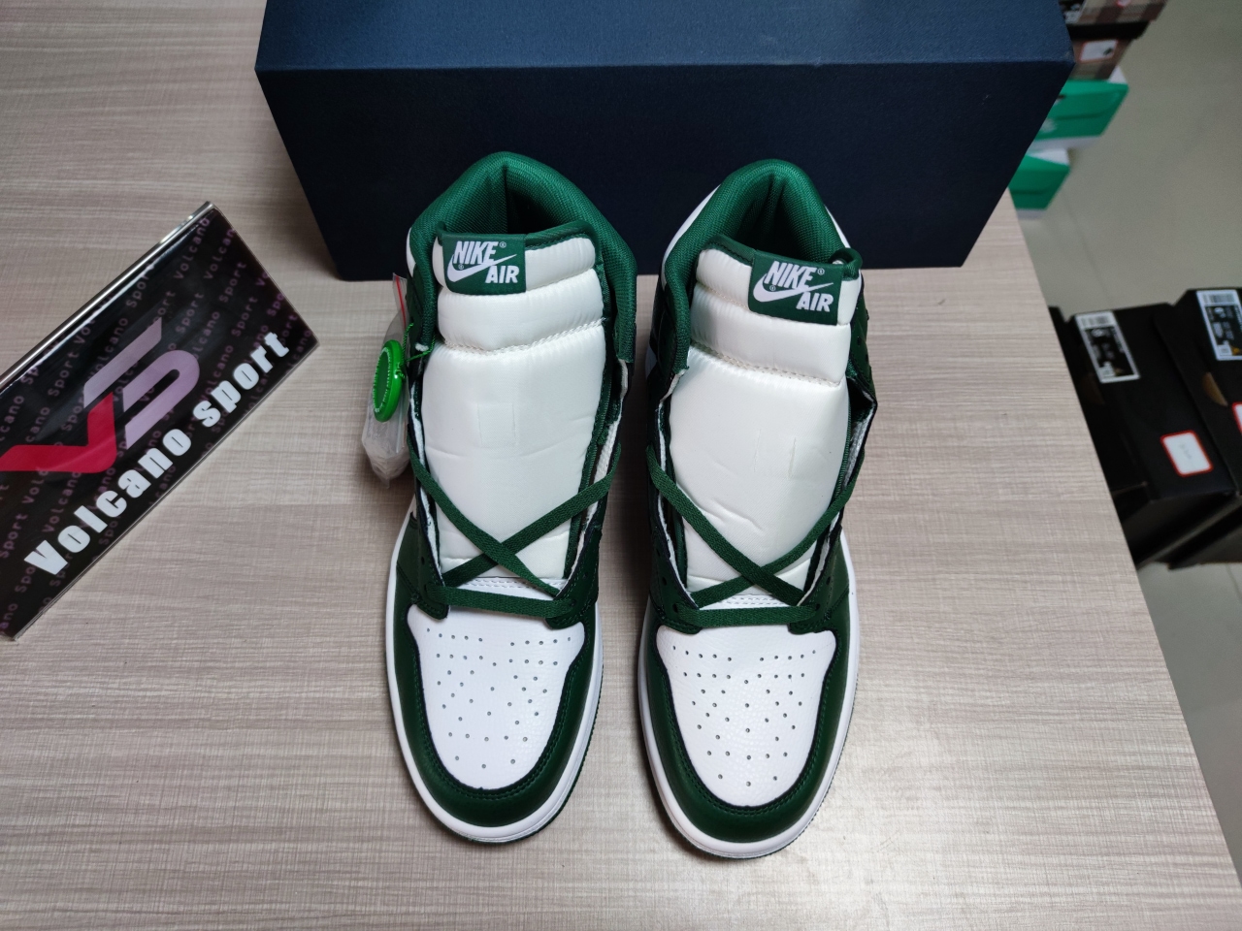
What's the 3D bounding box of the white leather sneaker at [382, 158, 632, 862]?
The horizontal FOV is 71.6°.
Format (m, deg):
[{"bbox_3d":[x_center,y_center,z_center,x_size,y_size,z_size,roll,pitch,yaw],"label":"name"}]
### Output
[{"bbox_3d":[-0.054,0.005,0.369,0.109,0.168,0.286,2,66,0],"label":"white leather sneaker"}]

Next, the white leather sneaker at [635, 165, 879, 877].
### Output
[{"bbox_3d":[0.063,0.011,0.369,0.109,0.168,0.286,1,66,-1],"label":"white leather sneaker"}]

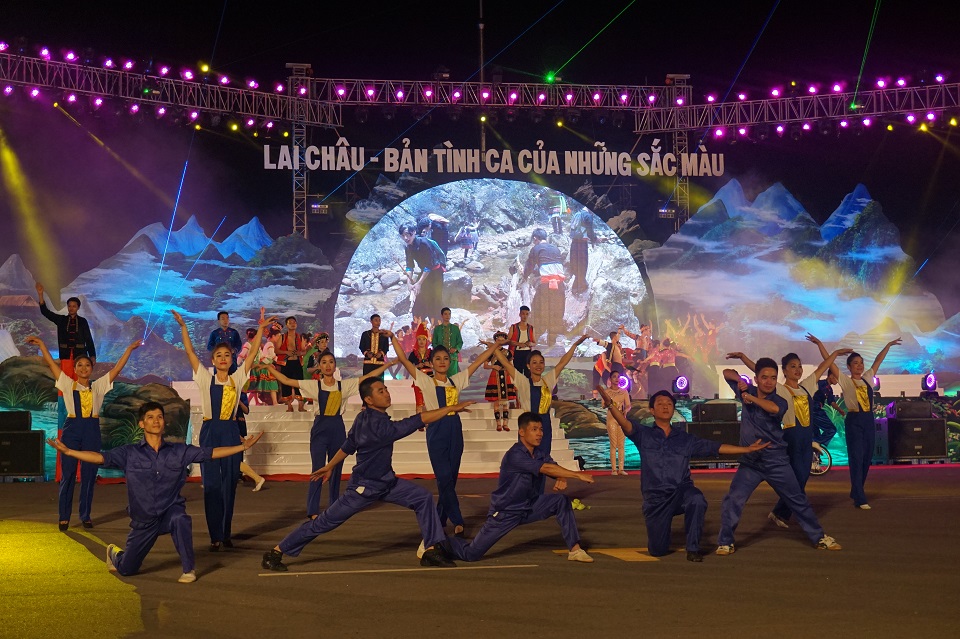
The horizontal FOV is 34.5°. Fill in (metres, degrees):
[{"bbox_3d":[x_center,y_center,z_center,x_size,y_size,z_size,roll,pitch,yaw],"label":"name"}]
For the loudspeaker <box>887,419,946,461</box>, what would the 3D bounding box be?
[{"bbox_3d":[7.523,2.068,26.950,1.050,0.670,0.700,0,-3,-5],"label":"loudspeaker"}]

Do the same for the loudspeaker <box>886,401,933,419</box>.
[{"bbox_3d":[7.525,1.580,27.050,0.630,0.300,0.480,0,-3,-5],"label":"loudspeaker"}]

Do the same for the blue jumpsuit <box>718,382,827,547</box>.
[{"bbox_3d":[2.146,1.060,11.300,0.750,1.210,0.420,0,-3,-19],"label":"blue jumpsuit"}]

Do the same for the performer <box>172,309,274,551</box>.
[{"bbox_3d":[-2.003,0.861,12.050,0.780,1.880,0.400,0,-3,-6],"label":"performer"}]

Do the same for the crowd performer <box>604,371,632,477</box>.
[{"bbox_3d":[2.144,1.604,24.100,0.430,1.620,0.330,0,-3,-14],"label":"crowd performer"}]

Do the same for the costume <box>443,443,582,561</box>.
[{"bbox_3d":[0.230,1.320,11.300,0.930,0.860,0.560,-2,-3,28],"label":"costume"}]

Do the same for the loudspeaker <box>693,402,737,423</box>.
[{"bbox_3d":[3.976,1.567,26.100,0.670,0.300,0.430,0,-3,-7],"label":"loudspeaker"}]

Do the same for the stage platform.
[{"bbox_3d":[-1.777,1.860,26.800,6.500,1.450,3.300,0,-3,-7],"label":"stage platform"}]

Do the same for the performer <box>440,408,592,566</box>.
[{"bbox_3d":[0.195,1.190,10.950,1.080,1.050,0.650,-3,-4,37],"label":"performer"}]

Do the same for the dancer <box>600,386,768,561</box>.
[{"bbox_3d":[1.461,1.102,11.100,1.120,1.200,0.780,0,-3,-7],"label":"dancer"}]

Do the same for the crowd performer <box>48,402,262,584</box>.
[{"bbox_3d":[-2.193,1.137,10.350,1.380,1.160,0.780,0,-3,-13],"label":"crowd performer"}]

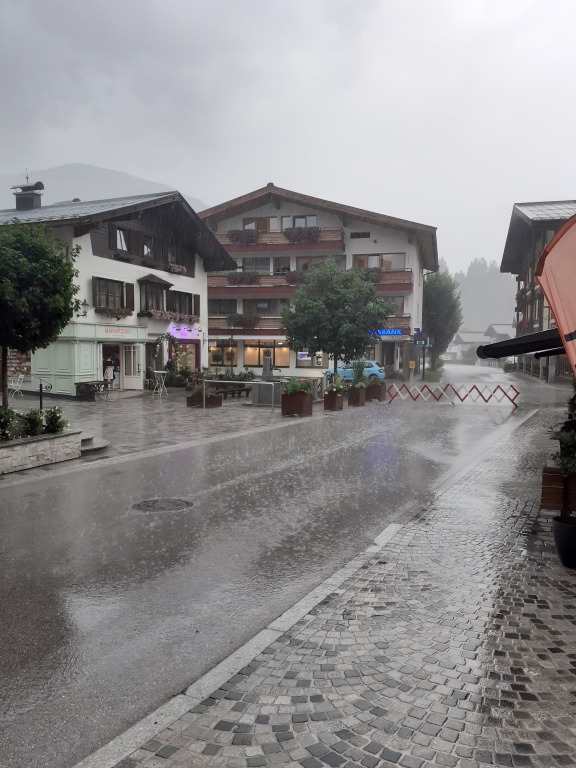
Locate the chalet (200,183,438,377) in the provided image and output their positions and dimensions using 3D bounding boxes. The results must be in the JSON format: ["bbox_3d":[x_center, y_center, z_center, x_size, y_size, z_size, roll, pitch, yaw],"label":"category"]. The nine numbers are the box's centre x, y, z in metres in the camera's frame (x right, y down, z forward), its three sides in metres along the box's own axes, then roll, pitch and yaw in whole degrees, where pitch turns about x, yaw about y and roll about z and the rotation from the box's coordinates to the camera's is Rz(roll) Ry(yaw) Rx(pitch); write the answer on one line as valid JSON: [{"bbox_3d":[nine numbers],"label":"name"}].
[{"bbox_3d":[1.392,-7.918,52.236,22.900,14.000,20.000,2,4,15],"label":"chalet"}]

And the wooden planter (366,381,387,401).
[{"bbox_3d":[3.489,0.341,23.979,0.710,0.680,0.630,3,5,29],"label":"wooden planter"}]

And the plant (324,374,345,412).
[{"bbox_3d":[1.559,0.282,20.267,0.540,1.220,0.540,3,5,29],"label":"plant"}]

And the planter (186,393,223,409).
[{"bbox_3d":[-3.050,0.635,22.098,0.900,0.390,0.880,2,4,27],"label":"planter"}]

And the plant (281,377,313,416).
[{"bbox_3d":[0.273,0.352,18.819,0.740,1.220,0.680,2,4,26],"label":"plant"}]

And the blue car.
[{"bbox_3d":[4.757,-0.890,42.337,3.870,1.500,1.720,2,4,17],"label":"blue car"}]

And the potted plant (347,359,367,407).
[{"bbox_3d":[2.501,-0.050,21.847,0.540,1.720,0.540,3,5,29],"label":"potted plant"}]

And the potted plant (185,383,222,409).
[{"bbox_3d":[-3.048,0.440,22.085,0.950,0.780,0.920,2,4,27],"label":"potted plant"}]

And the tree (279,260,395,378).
[{"bbox_3d":[2.288,-2.595,27.886,5.000,6.400,5.000,2,4,15],"label":"tree"}]

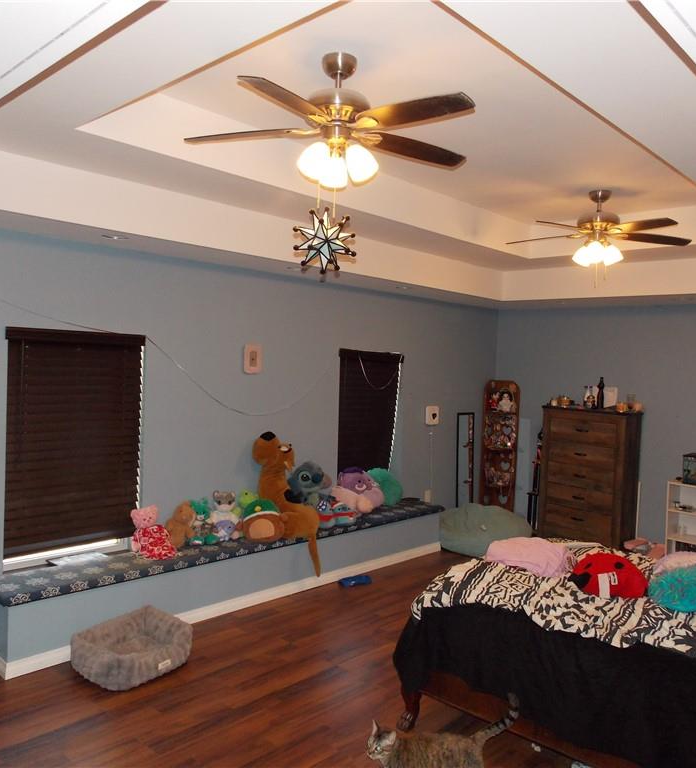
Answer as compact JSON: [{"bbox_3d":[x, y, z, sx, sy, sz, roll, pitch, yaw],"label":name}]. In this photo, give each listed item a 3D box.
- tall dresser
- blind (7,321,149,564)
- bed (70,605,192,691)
[{"bbox_3d":[2.443,0.965,6.926,0.860,1.385,0.410,3,2,43],"label":"tall dresser"},{"bbox_3d":[-1.717,0.353,4.317,0.070,1.360,0.890,3,2,43],"label":"blind"},{"bbox_3d":[-1.220,1.501,3.867,0.445,0.200,0.575,3,2,33],"label":"bed"}]

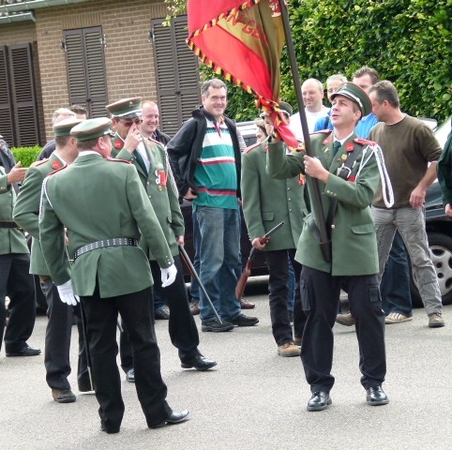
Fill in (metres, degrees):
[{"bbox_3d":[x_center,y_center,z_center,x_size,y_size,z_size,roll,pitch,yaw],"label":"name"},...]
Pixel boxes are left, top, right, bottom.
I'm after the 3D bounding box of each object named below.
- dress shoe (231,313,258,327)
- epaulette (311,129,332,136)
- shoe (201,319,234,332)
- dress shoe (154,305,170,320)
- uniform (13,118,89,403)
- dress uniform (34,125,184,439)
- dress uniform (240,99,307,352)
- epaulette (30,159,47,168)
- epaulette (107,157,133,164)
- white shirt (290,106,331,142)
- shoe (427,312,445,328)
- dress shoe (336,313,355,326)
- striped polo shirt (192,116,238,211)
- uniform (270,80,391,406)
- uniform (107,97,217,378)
[{"bbox_3d":[0.120,0.703,17.024,0.290,0.110,0.110,-3,5,18],"label":"dress shoe"},{"bbox_3d":[0.547,-0.530,12.900,0.140,0.030,0.060,-14,9,20],"label":"epaulette"},{"bbox_3d":[-0.065,0.734,16.833,0.290,0.110,0.110,-2,5,30],"label":"shoe"},{"bbox_3d":[-0.492,0.689,17.859,0.295,0.110,0.110,-1,6,40],"label":"dress shoe"},{"bbox_3d":[-1.022,0.202,14.354,0.420,1.790,0.540,-1,6,40],"label":"uniform"},{"bbox_3d":[-0.663,0.262,12.984,0.680,1.810,0.440,-3,5,22],"label":"dress uniform"},{"bbox_3d":[0.386,0.005,15.686,0.560,1.740,0.400,-7,5,-25],"label":"dress uniform"},{"bbox_3d":[-1.179,-0.389,14.250,0.060,0.030,0.140,-1,22,40],"label":"epaulette"},{"bbox_3d":[-0.609,-0.369,12.880,0.145,0.030,0.060,15,11,20],"label":"epaulette"},{"bbox_3d":[0.711,-0.585,17.700,0.520,0.700,0.280,-4,4,12],"label":"white shirt"},{"bbox_3d":[1.516,0.670,16.294,0.110,0.115,0.295,-6,5,-8],"label":"shoe"},{"bbox_3d":[0.887,0.667,16.738,0.110,0.115,0.300,-4,5,8],"label":"dress shoe"},{"bbox_3d":[-0.075,-0.460,16.850,0.500,0.720,0.320,-7,5,-25],"label":"striped polo shirt"},{"bbox_3d":[0.625,0.123,12.982,0.640,1.860,0.480,-4,4,18],"label":"uniform"},{"bbox_3d":[-0.446,0.077,14.882,0.560,1.860,0.460,-8,5,-33],"label":"uniform"}]

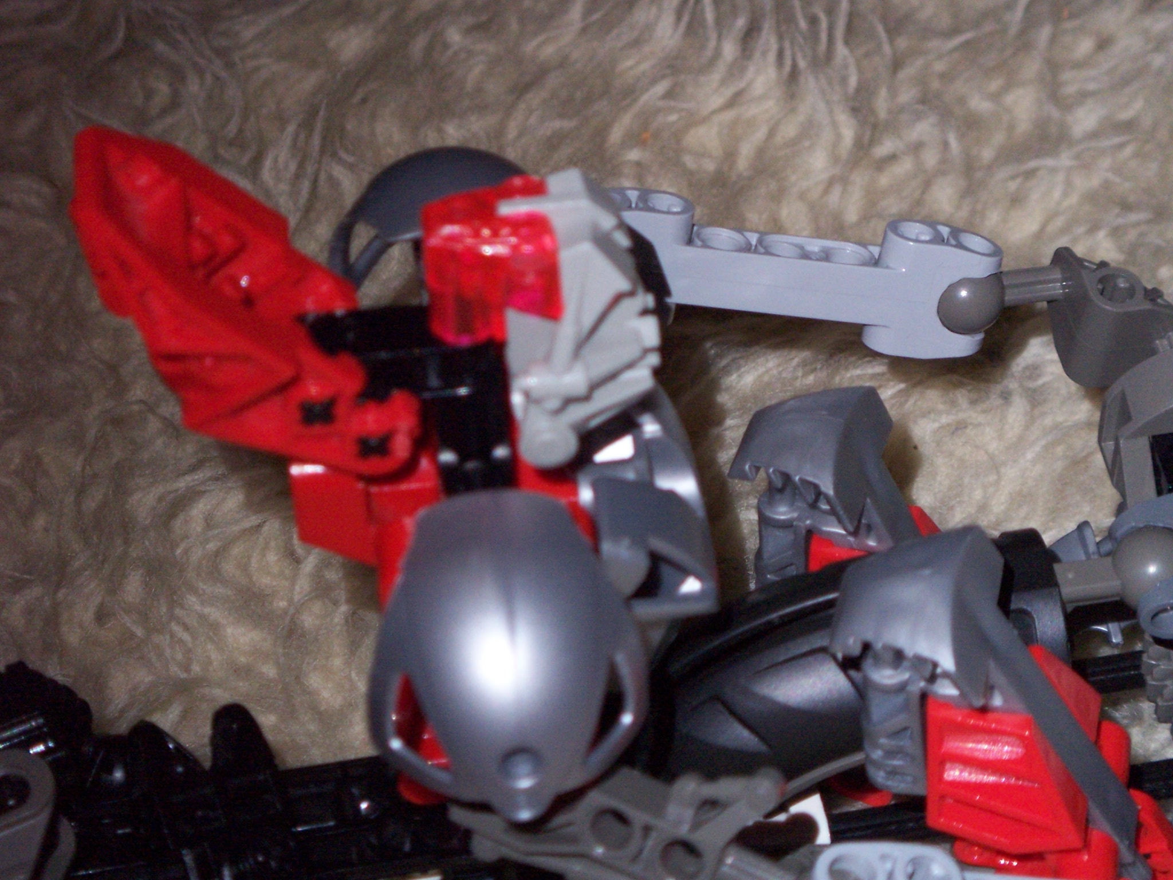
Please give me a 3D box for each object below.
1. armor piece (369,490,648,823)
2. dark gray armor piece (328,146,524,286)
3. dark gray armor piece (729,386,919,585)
[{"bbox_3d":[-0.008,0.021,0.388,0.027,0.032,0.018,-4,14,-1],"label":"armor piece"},{"bbox_3d":[-0.015,-0.023,0.430,0.027,0.017,0.029,-1,28,-2],"label":"dark gray armor piece"},{"bbox_3d":[0.031,0.007,0.485,0.024,0.025,0.023,21,40,27],"label":"dark gray armor piece"}]

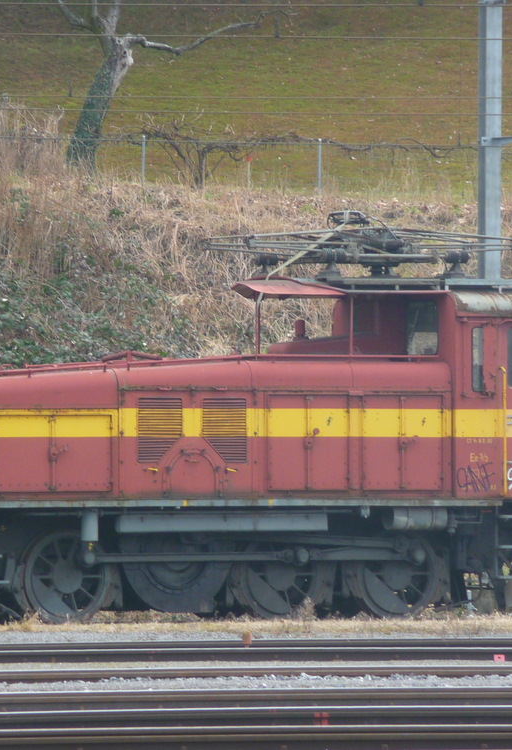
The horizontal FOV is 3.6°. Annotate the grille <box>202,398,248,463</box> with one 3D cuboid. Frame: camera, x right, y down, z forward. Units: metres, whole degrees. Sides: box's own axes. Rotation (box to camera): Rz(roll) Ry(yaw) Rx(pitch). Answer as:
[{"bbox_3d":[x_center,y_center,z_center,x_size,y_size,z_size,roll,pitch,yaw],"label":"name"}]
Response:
[{"bbox_3d":[-0.366,0.638,92.579,0.559,0.738,0.050,0,-1,-26],"label":"grille"}]

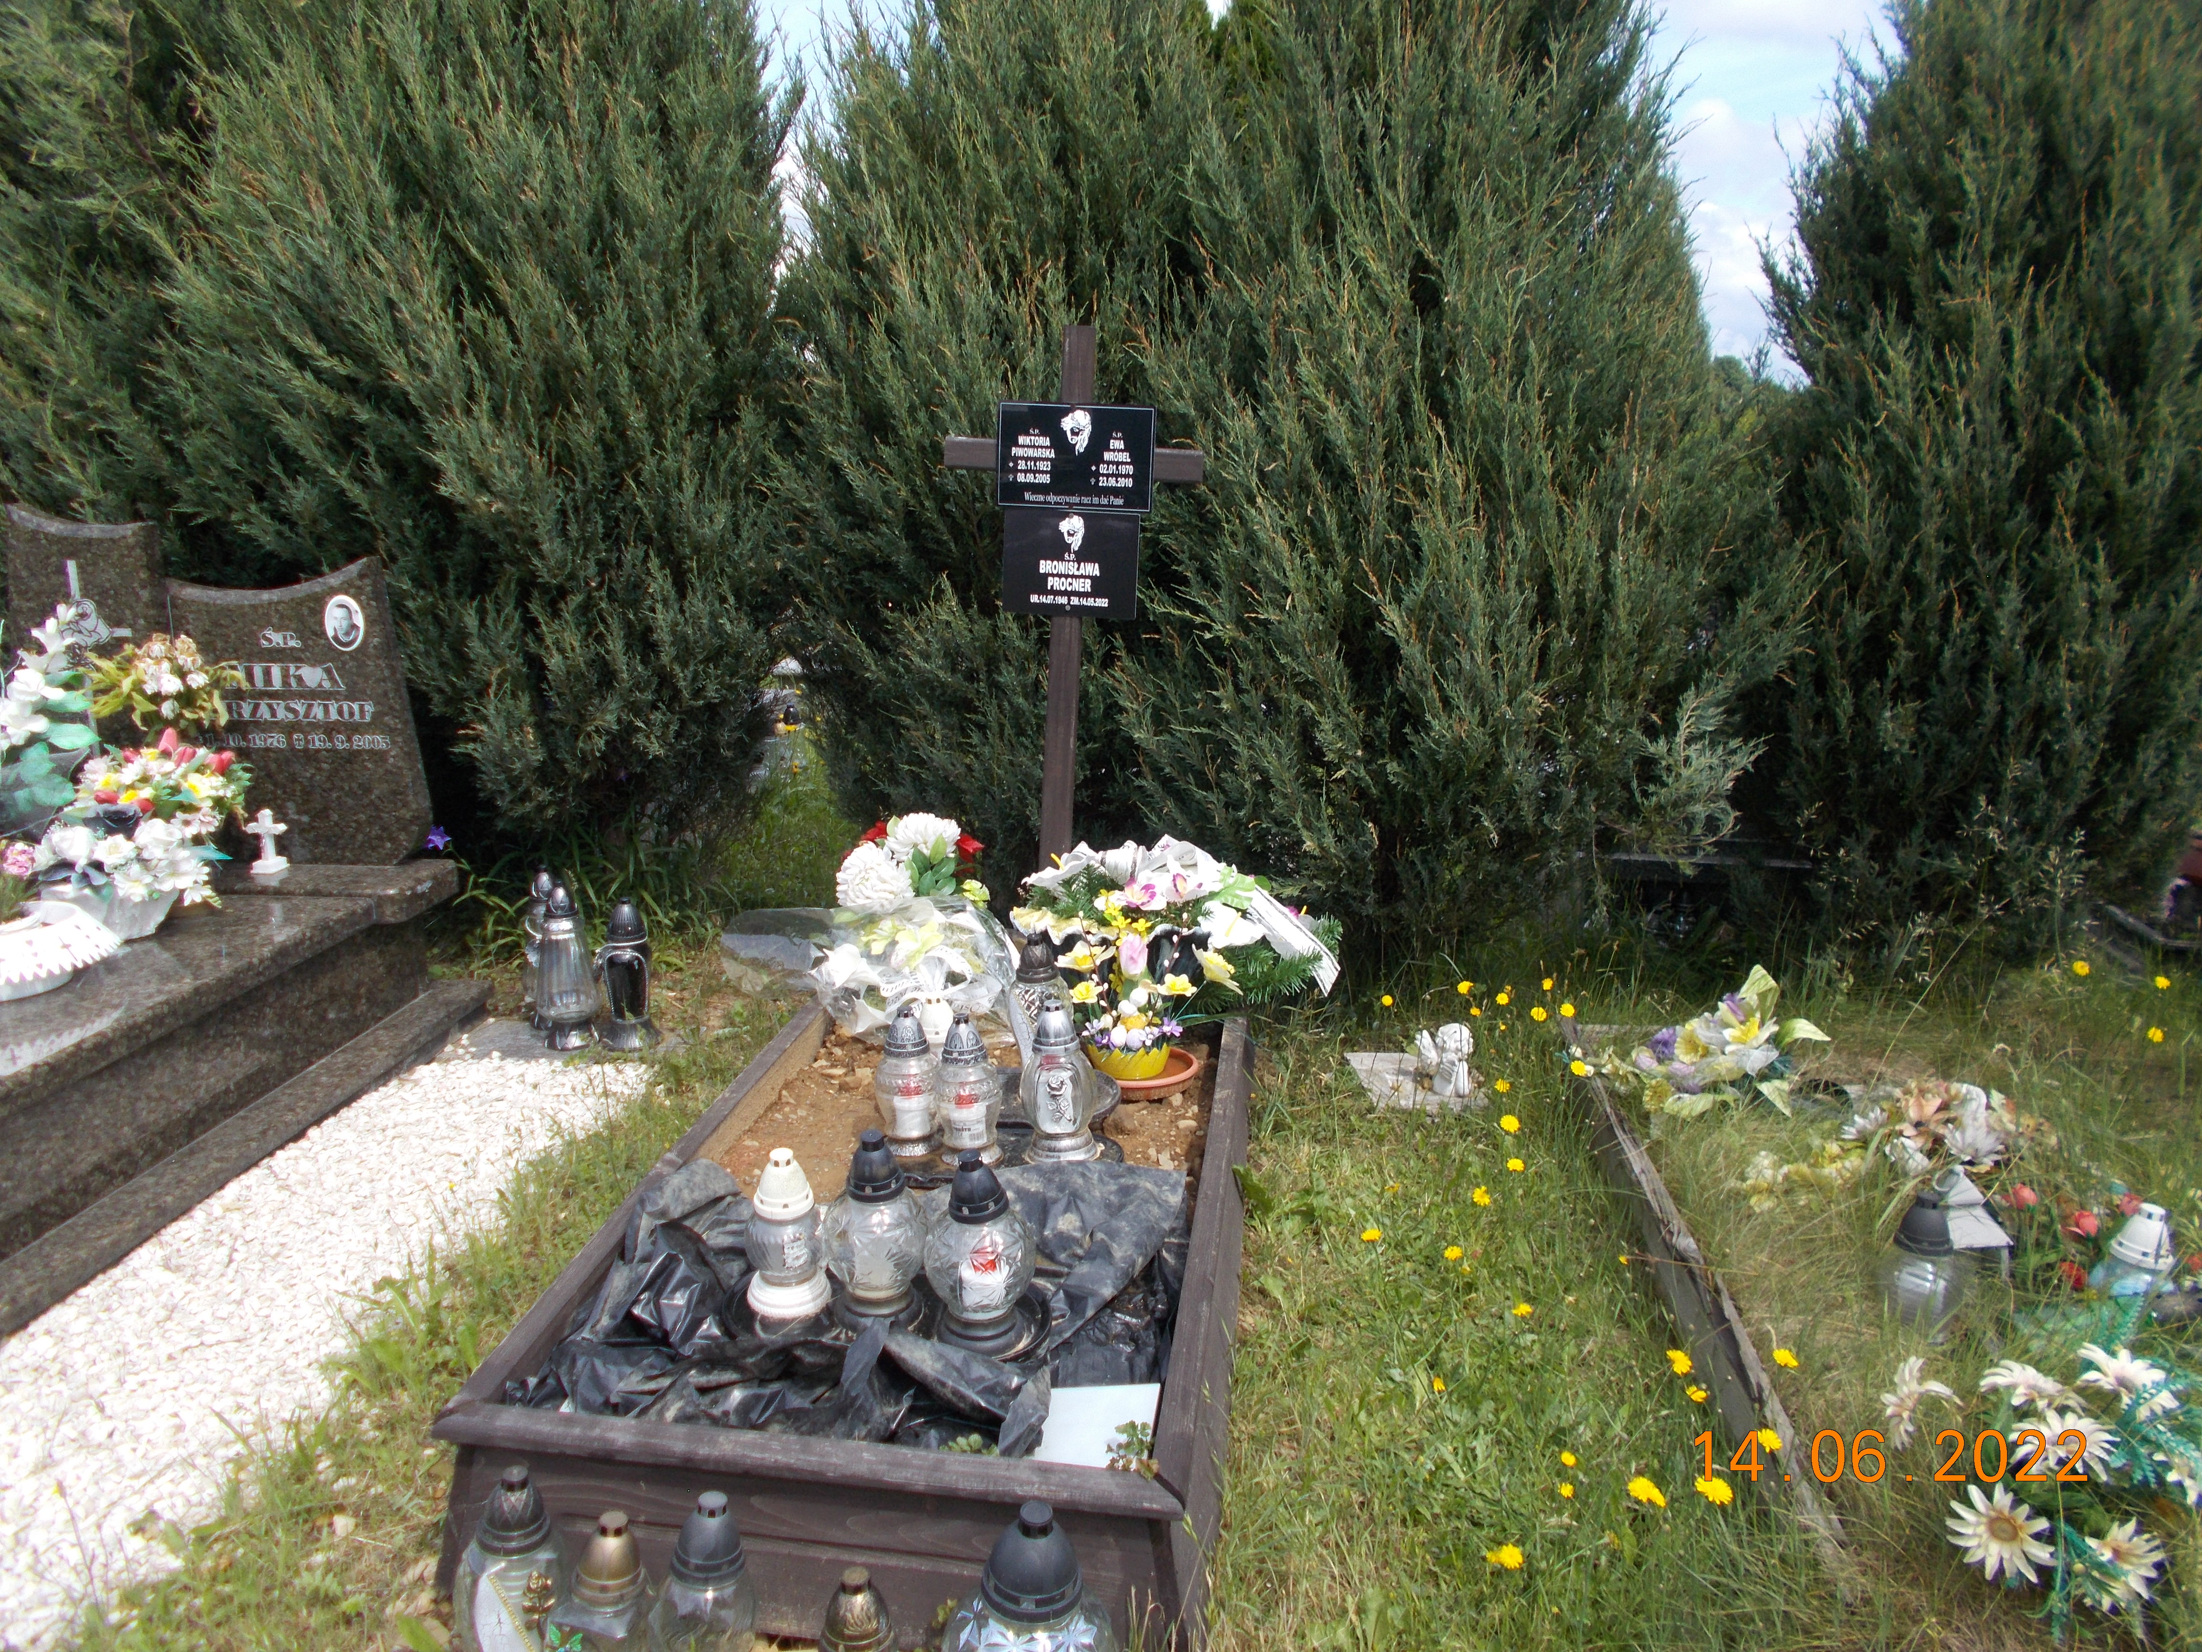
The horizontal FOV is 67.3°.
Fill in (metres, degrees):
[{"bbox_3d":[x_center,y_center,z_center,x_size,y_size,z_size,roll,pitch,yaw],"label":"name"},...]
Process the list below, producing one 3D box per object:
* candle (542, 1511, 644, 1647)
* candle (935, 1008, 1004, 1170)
[{"bbox_3d":[-0.537,0.858,1.821,0.102,0.210,0.102,4,13,16],"label":"candle"},{"bbox_3d":[-0.225,0.441,2.811,0.108,0.253,0.108,1,13,6],"label":"candle"}]

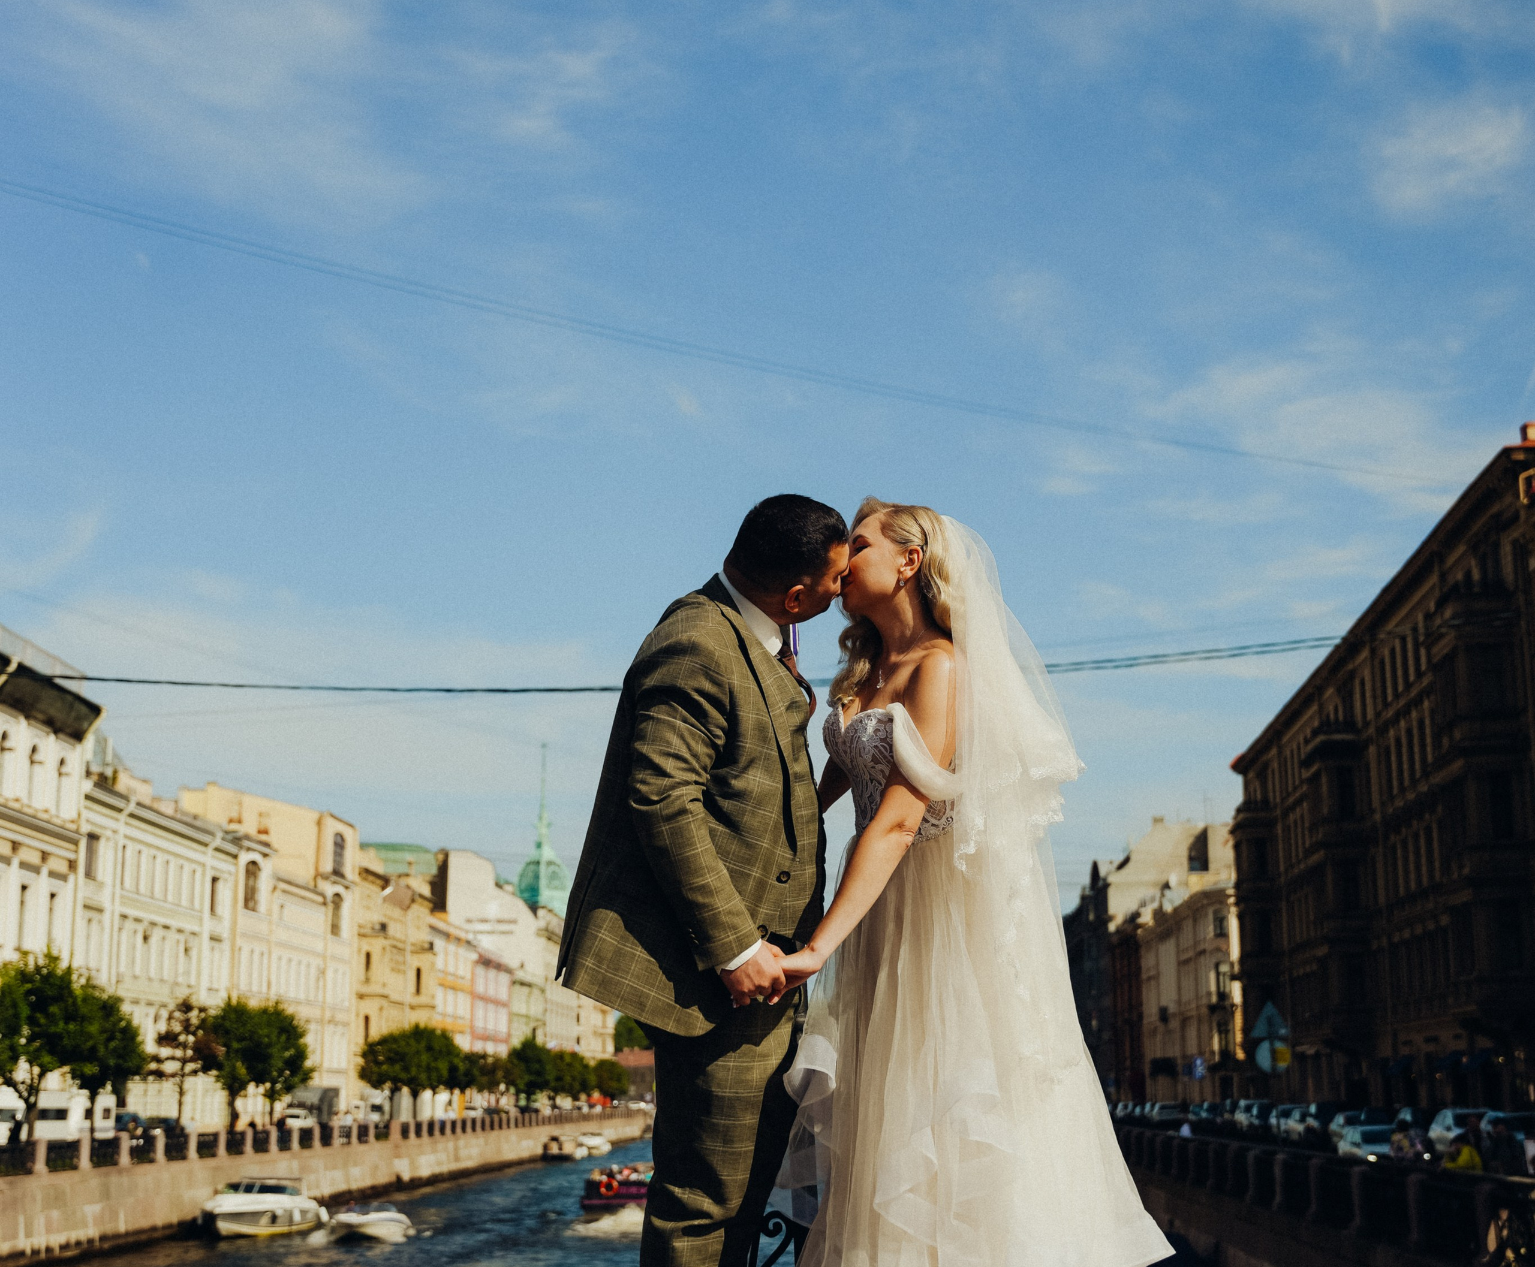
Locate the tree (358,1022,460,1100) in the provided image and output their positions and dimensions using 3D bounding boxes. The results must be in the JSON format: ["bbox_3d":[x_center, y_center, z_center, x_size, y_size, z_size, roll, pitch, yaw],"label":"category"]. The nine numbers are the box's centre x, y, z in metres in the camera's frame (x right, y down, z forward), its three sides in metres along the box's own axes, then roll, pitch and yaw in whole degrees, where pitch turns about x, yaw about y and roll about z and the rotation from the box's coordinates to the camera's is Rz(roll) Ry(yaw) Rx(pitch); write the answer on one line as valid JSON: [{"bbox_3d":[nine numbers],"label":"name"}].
[{"bbox_3d":[-17.827,22.531,108.708,5.000,5.800,4.600,0,-12,0],"label":"tree"}]

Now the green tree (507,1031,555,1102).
[{"bbox_3d":[-15.520,29.830,143.959,3.400,6.300,3.400,0,-12,0],"label":"green tree"}]

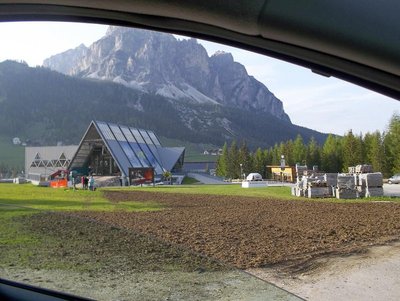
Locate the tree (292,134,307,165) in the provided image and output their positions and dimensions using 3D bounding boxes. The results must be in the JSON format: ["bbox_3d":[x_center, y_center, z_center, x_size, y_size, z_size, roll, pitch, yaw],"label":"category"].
[{"bbox_3d":[19.277,1.114,65.000,2.712,8.428,2.712,0,-5,0],"label":"tree"}]

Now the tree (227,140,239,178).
[{"bbox_3d":[7.072,1.904,73.000,2.611,8.377,2.611,0,-5,0],"label":"tree"}]

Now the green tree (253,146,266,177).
[{"bbox_3d":[12.769,2.629,72.000,3.005,6.760,3.005,0,-5,0],"label":"green tree"}]

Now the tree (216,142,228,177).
[{"bbox_3d":[4.896,2.122,73.000,2.611,7.724,2.611,0,-5,0],"label":"tree"}]

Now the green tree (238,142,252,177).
[{"bbox_3d":[9.764,1.931,72.000,3.005,8.155,3.005,0,-5,0],"label":"green tree"}]

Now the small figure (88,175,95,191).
[{"bbox_3d":[-12.267,3.692,38.000,0.520,1.700,0.400,0,-5,0],"label":"small figure"}]

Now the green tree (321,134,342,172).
[{"bbox_3d":[23.517,1.028,60.000,3.934,7.958,3.934,0,-5,0],"label":"green tree"}]

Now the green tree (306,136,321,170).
[{"bbox_3d":[21.313,1.361,63.000,2.629,7.793,2.629,0,-5,0],"label":"green tree"}]

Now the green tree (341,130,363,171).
[{"bbox_3d":[26.191,0.692,58.000,3.803,8.471,3.803,0,-5,0],"label":"green tree"}]

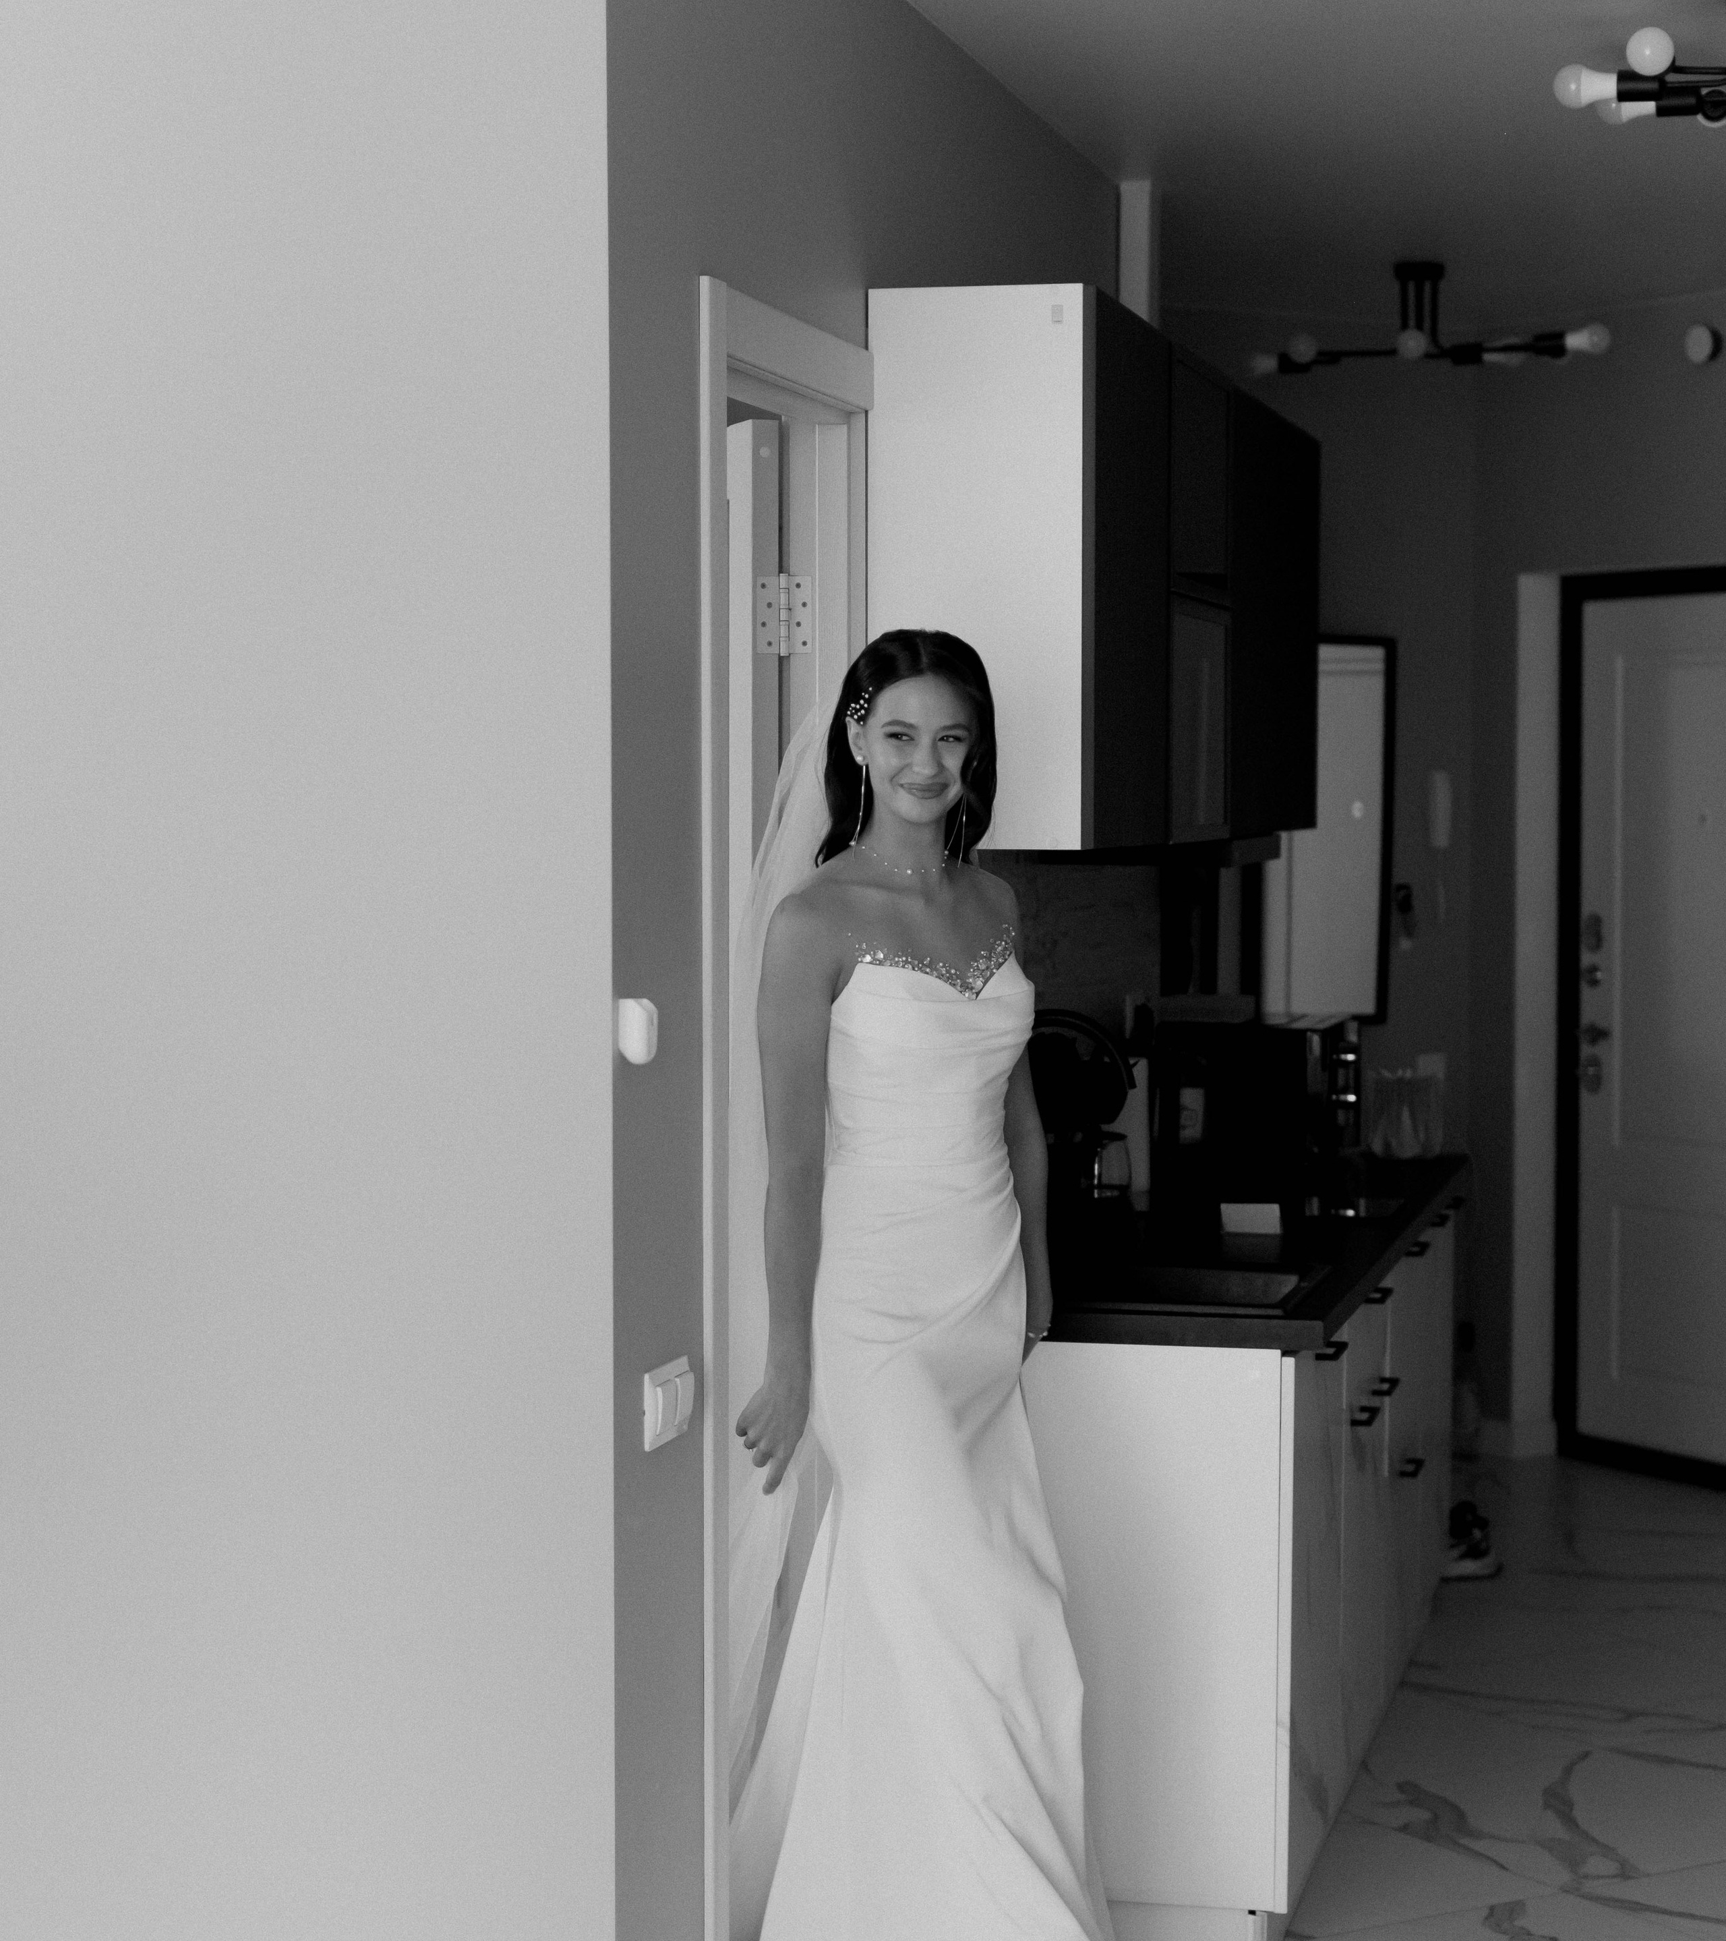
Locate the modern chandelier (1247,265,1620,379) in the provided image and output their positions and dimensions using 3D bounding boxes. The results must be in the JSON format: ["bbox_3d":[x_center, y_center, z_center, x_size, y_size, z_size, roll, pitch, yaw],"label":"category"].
[{"bbox_3d":[1.137,-1.321,7.695,0.760,0.225,0.700,1,3,14],"label":"modern chandelier"}]

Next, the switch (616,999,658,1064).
[{"bbox_3d":[-0.230,0.062,3.937,0.034,0.068,0.046,1,3,14],"label":"switch"}]

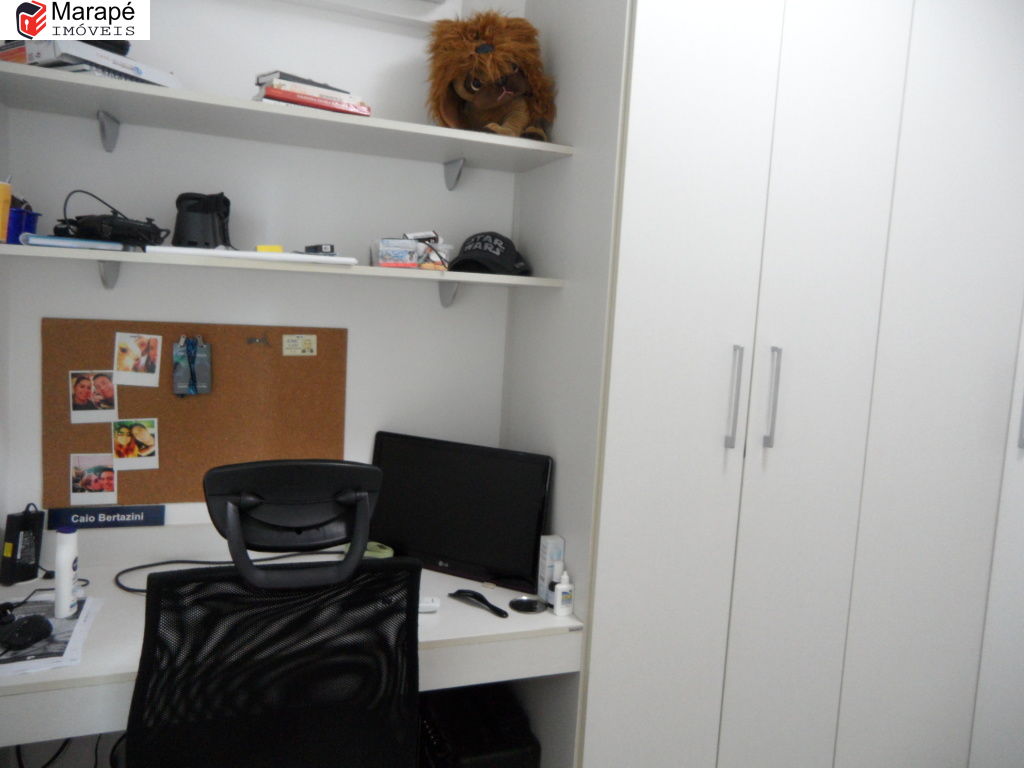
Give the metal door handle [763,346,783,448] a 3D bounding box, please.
[{"bbox_3d":[0.566,0.029,1.542,0.011,0.218,0.025,1,6,-20],"label":"metal door handle"}]

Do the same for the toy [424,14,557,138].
[{"bbox_3d":[-0.058,-0.697,1.653,0.275,0.285,0.235,2,6,-15],"label":"toy"}]

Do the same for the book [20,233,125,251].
[{"bbox_3d":[-0.852,-0.274,1.424,0.162,0.015,0.230,1,6,-20],"label":"book"}]

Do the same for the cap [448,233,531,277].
[{"bbox_3d":[-0.053,-0.309,1.705,0.175,0.110,0.245,5,6,20],"label":"cap"}]

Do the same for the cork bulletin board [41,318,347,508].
[{"bbox_3d":[-0.751,0.075,1.730,0.672,0.442,0.012,1,6,-20],"label":"cork bulletin board"}]

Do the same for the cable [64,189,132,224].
[{"bbox_3d":[-0.845,-0.361,1.449,0.120,0.065,0.050,1,6,-20],"label":"cable"}]

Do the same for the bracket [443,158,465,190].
[{"bbox_3d":[-0.153,-0.541,1.842,0.034,0.066,0.078,1,6,-20],"label":"bracket"}]

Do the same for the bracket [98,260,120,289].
[{"bbox_3d":[-0.908,-0.249,1.602,0.034,0.066,0.078,1,6,-20],"label":"bracket"}]

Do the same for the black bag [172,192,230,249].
[{"bbox_3d":[-0.654,-0.342,1.510,0.115,0.125,0.095,1,6,-20],"label":"black bag"}]

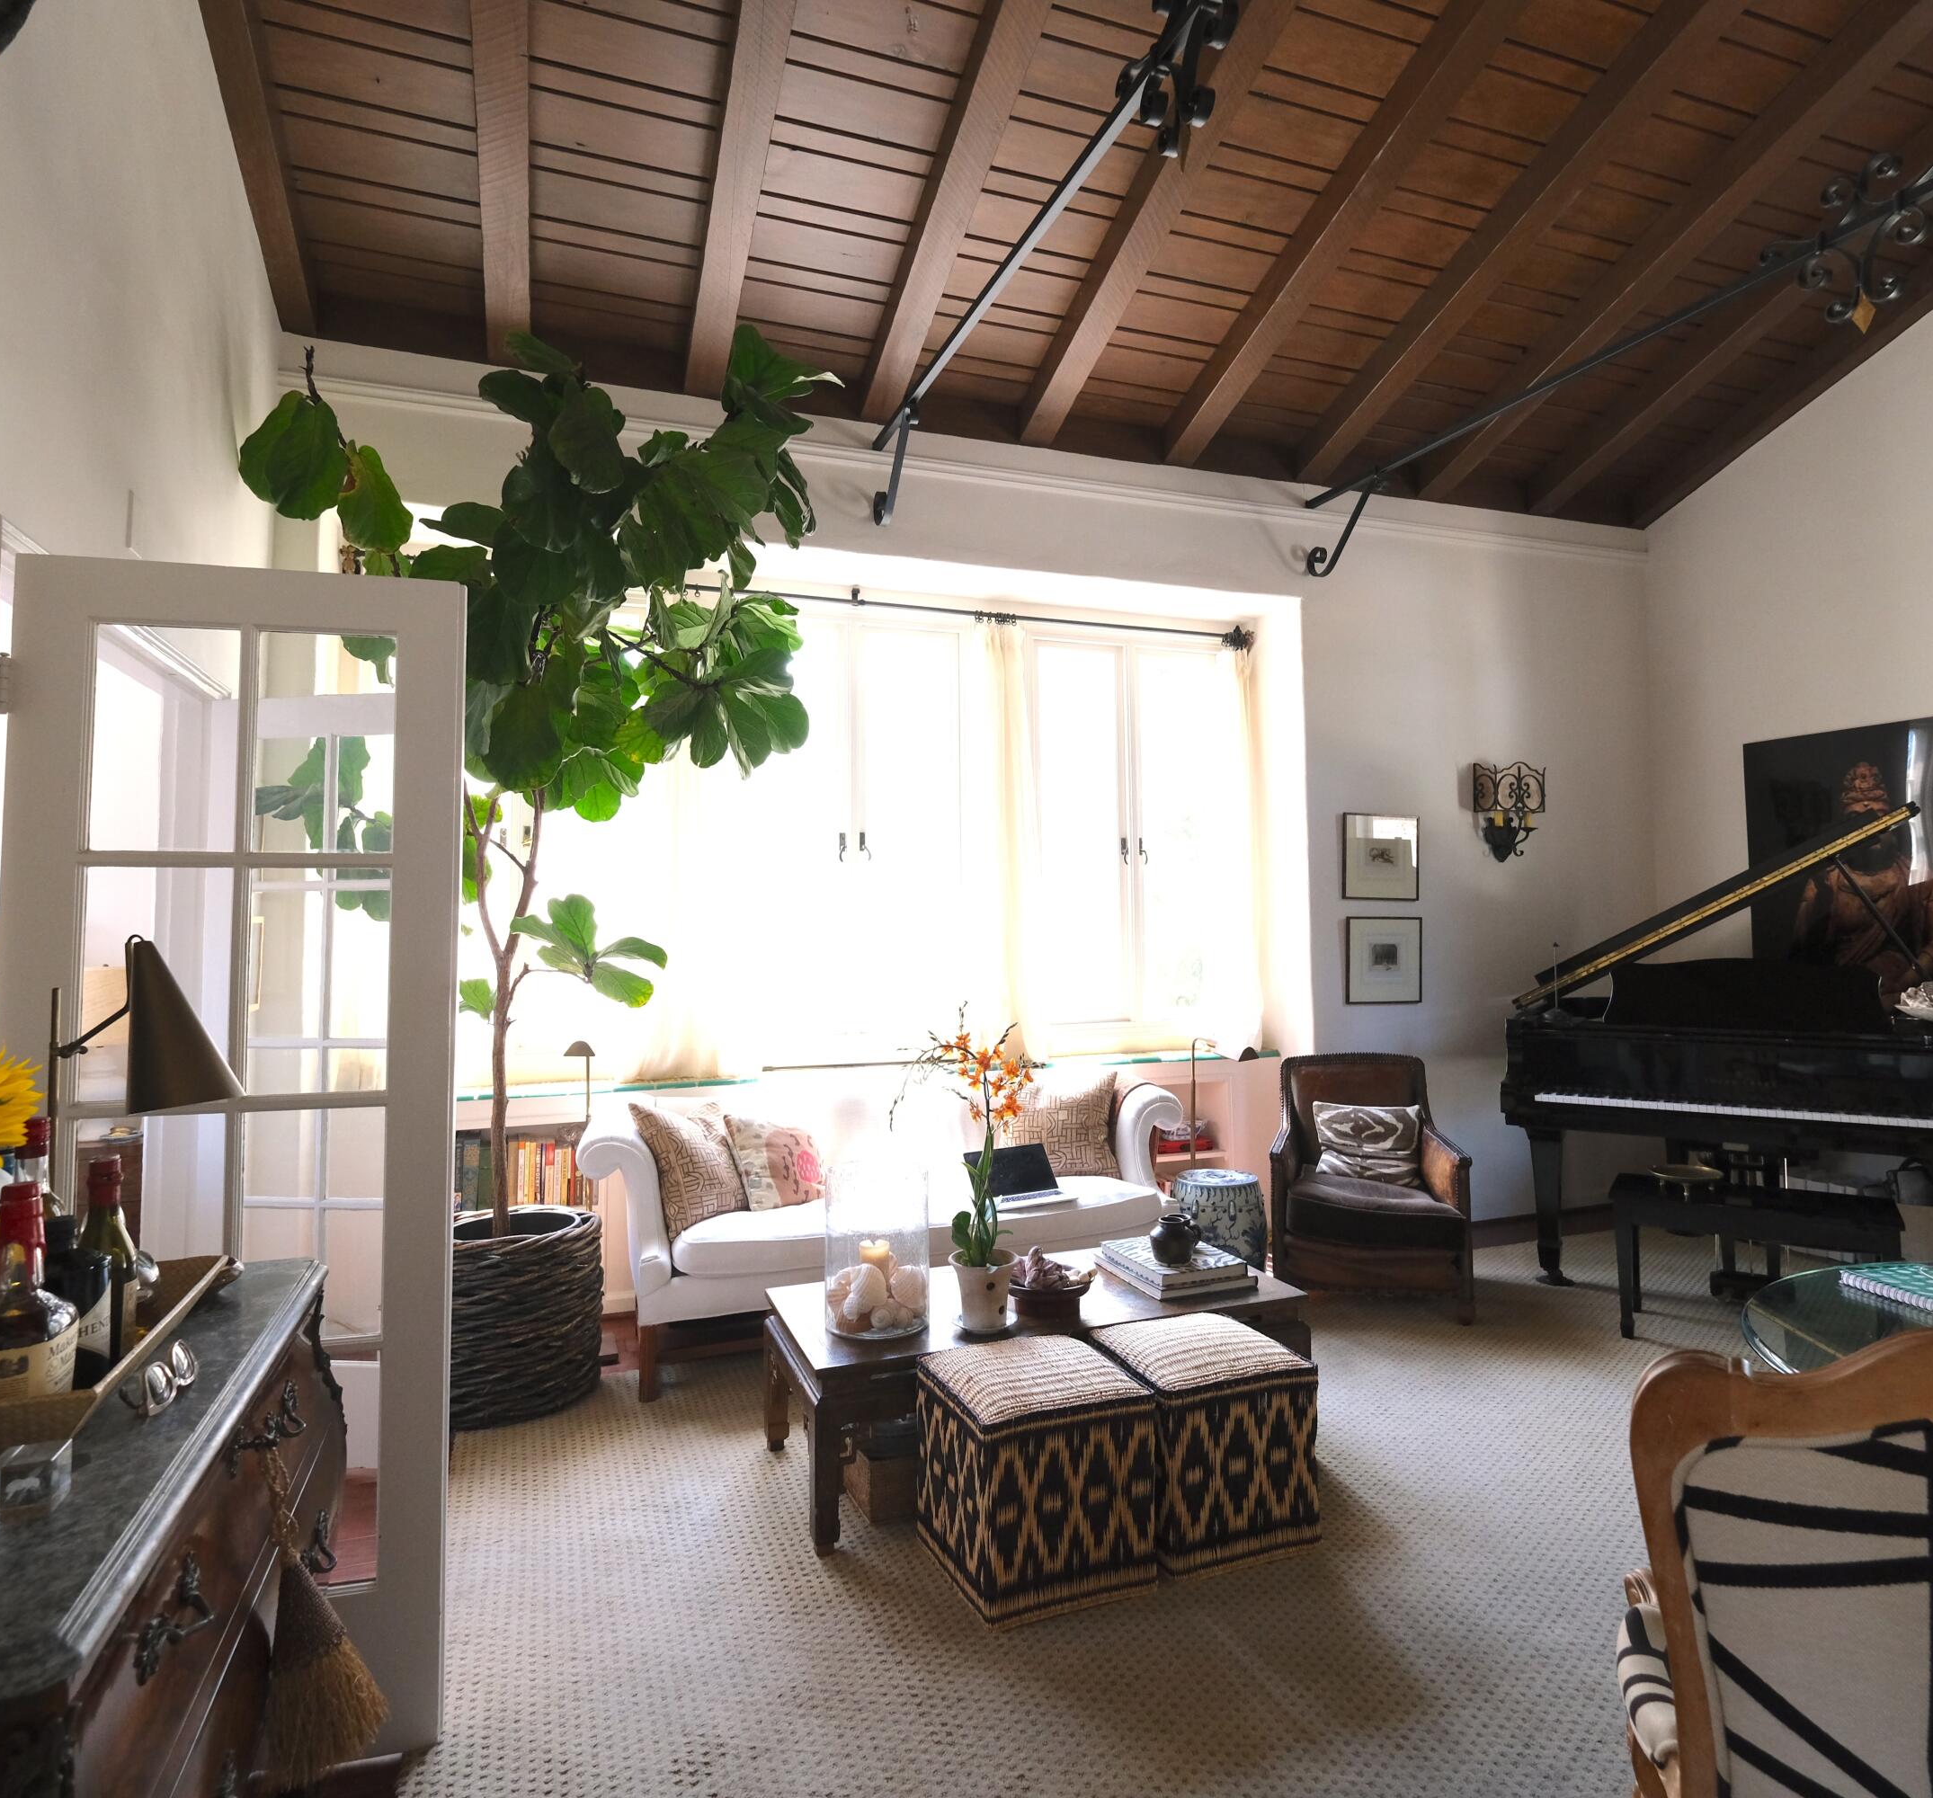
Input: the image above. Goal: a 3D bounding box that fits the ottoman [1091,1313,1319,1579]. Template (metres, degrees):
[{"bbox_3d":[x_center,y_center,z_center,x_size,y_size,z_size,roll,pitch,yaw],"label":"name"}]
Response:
[{"bbox_3d":[0.525,1.216,2.548,0.369,0.376,0.357,1,-4,-22],"label":"ottoman"}]

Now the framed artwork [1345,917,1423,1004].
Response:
[{"bbox_3d":[1.835,0.276,4.937,0.399,0.381,0.024,1,-3,-19],"label":"framed artwork"}]

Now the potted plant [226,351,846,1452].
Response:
[{"bbox_3d":[-1.199,-0.056,3.361,1.600,3.070,1.300,0,-3,-19],"label":"potted plant"}]

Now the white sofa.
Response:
[{"bbox_3d":[-0.319,1.068,3.978,2.013,0.850,0.860,1,-4,-22],"label":"white sofa"}]

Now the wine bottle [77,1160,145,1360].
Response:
[{"bbox_3d":[-1.020,0.440,1.337,0.066,0.263,0.066,0,-3,-19],"label":"wine bottle"}]

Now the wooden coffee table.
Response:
[{"bbox_3d":[0.182,1.240,2.977,1.334,0.383,0.635,1,-4,-22],"label":"wooden coffee table"}]

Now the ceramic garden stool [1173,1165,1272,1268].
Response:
[{"bbox_3d":[0.941,1.269,4.160,0.352,0.449,0.352,1,-4,-23],"label":"ceramic garden stool"}]

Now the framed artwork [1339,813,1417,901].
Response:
[{"bbox_3d":[1.832,-0.181,4.963,0.399,0.378,0.024,1,-3,-19],"label":"framed artwork"}]

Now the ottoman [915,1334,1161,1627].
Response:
[{"bbox_3d":[0.143,1.216,2.428,0.389,0.411,0.397,1,-3,-23],"label":"ottoman"}]

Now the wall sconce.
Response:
[{"bbox_3d":[2.473,-0.387,5.132,0.342,0.435,0.137,1,-3,-19],"label":"wall sconce"}]

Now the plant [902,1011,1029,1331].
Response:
[{"bbox_3d":[-0.005,0.657,2.767,0.332,0.765,0.280,-1,-3,0],"label":"plant"}]

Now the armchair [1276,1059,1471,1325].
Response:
[{"bbox_3d":[1.480,1.074,4.331,0.650,0.850,0.743,-1,-3,7],"label":"armchair"}]

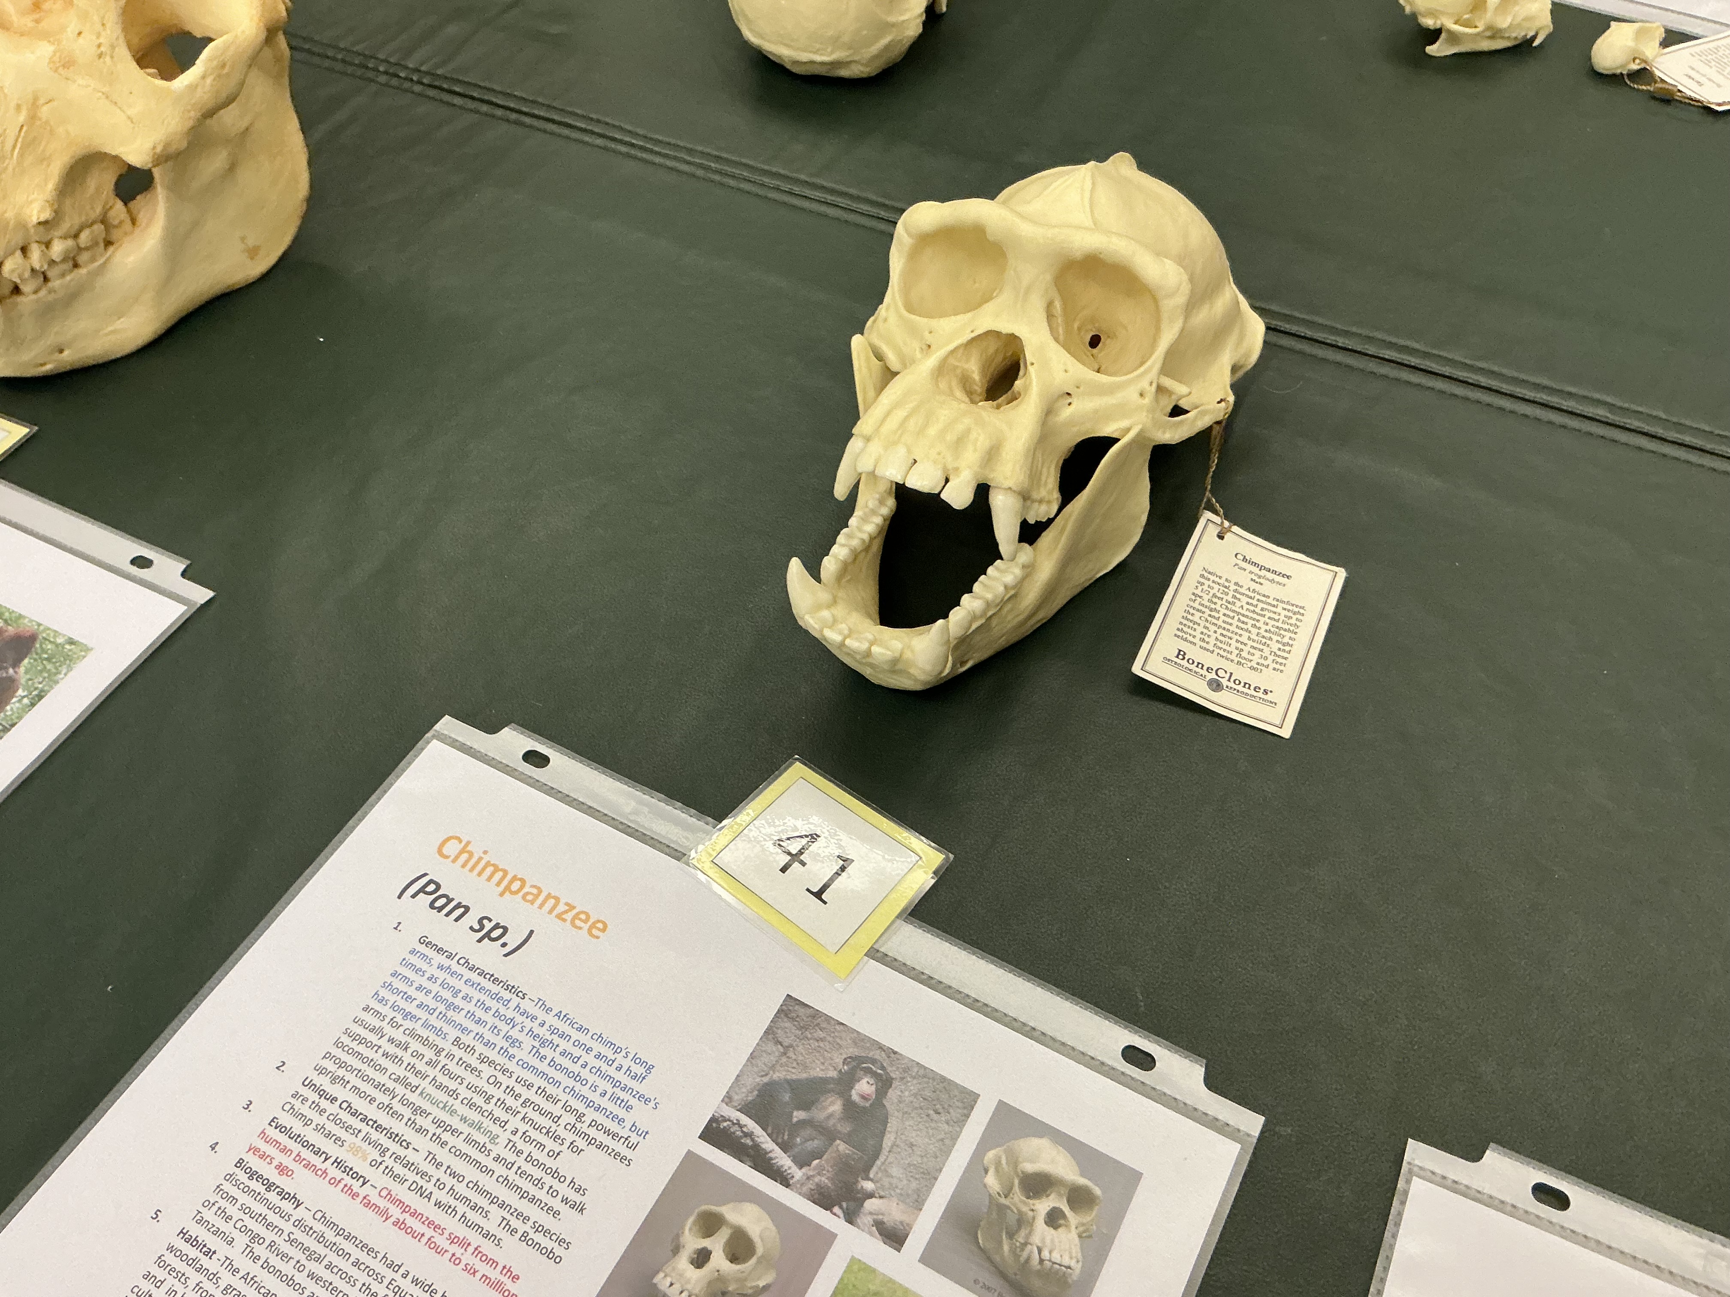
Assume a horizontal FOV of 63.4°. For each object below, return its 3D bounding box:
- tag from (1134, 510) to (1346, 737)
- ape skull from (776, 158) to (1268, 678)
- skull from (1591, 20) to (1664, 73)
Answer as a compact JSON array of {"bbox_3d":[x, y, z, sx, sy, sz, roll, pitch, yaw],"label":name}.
[{"bbox_3d":[0.128,-0.009,0.473,0.053,0.008,0.079,24,56,10],"label":"tag"},{"bbox_3d":[0.058,-0.088,0.471,0.124,0.120,0.212,22,57,19],"label":"ape skull"},{"bbox_3d":[0.362,-0.286,0.664,0.036,0.024,0.028,-36,58,-22],"label":"skull"}]

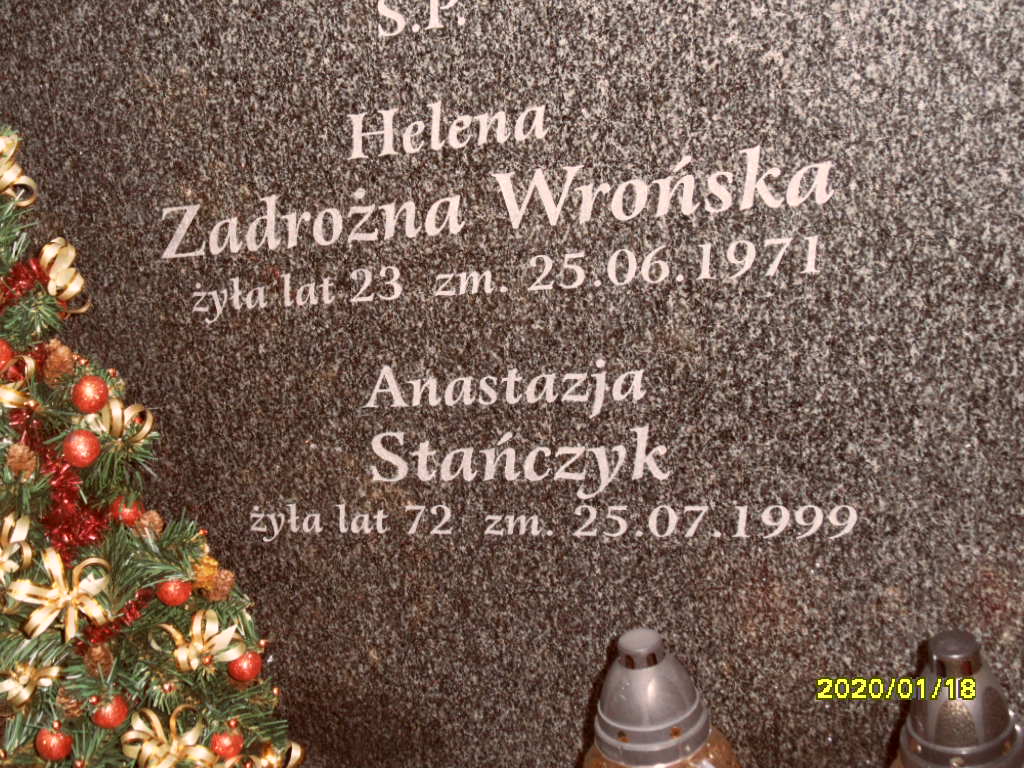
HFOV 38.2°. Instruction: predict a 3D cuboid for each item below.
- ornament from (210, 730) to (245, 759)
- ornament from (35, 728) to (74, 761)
[{"bbox_3d":[-0.223,0.281,1.160,0.027,0.027,0.027,-11,18,-6],"label":"ornament"},{"bbox_3d":[-0.341,0.268,1.100,0.028,0.026,0.028,-19,24,-17],"label":"ornament"}]

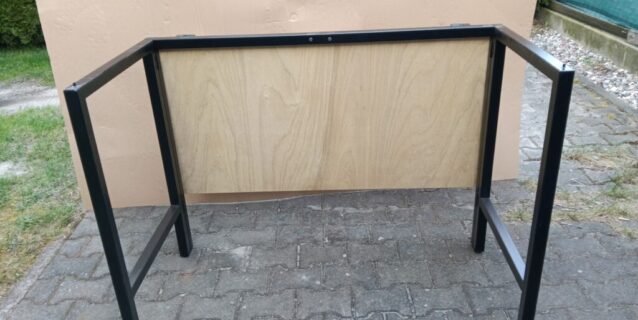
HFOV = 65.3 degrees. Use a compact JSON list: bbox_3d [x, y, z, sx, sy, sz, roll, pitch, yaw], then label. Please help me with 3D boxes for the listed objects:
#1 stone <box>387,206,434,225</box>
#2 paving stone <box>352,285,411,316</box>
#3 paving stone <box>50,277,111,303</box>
[{"bbox_3d":[0.418,0.270,2.245,0.197,0.065,0.160,-3,25,1],"label":"stone"},{"bbox_3d":[0.219,0.519,1.744,0.198,0.060,0.160,-3,26,1],"label":"paving stone"},{"bbox_3d":[-0.879,0.510,1.889,0.197,0.065,0.160,-3,25,1],"label":"paving stone"}]

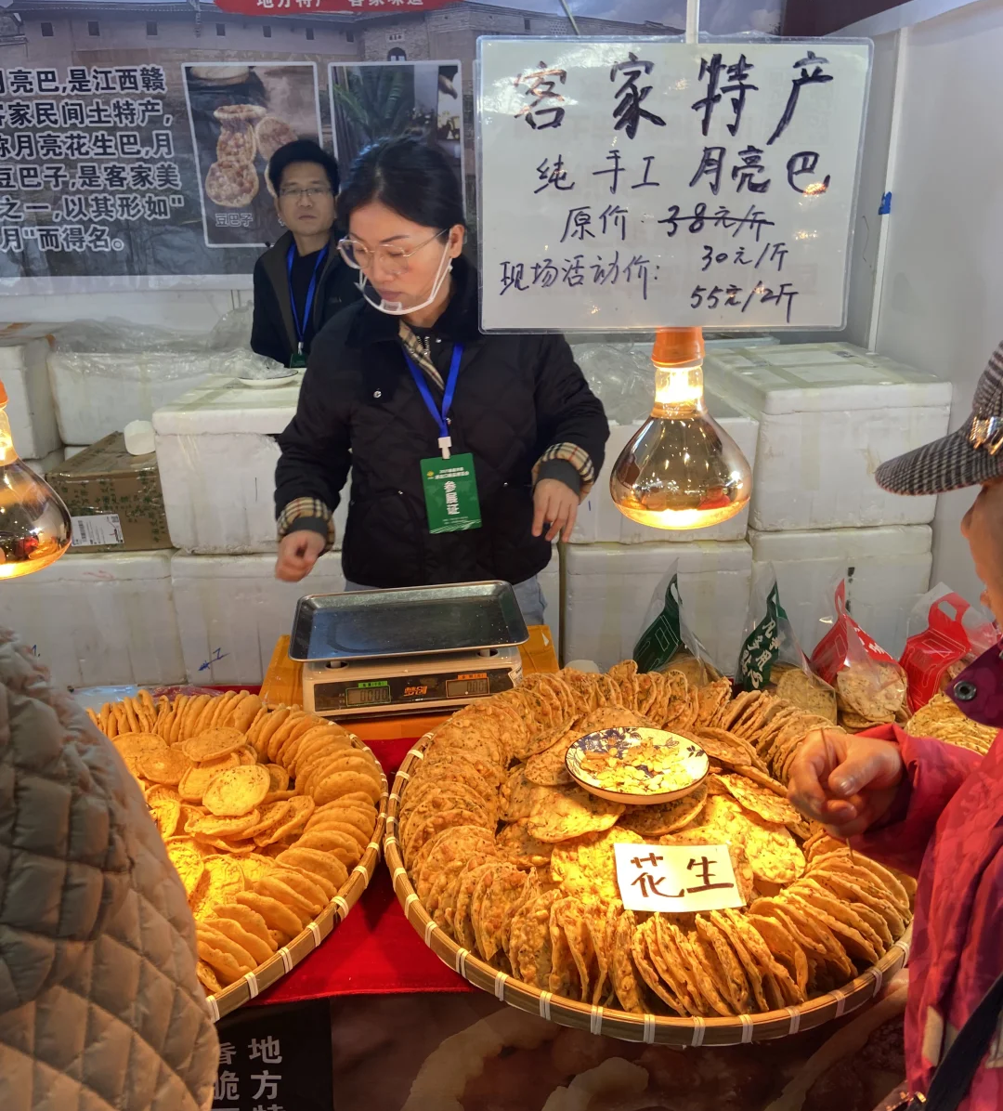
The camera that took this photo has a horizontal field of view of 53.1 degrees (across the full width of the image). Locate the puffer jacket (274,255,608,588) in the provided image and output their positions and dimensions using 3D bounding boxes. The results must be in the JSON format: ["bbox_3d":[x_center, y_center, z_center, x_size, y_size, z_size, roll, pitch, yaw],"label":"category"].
[{"bbox_3d":[-0.089,-0.212,1.653,0.540,0.560,0.340,-1,20,2],"label":"puffer jacket"}]

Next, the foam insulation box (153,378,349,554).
[{"bbox_3d":[-0.574,-0.268,2.617,0.450,0.350,0.570,-2,20,-2],"label":"foam insulation box"}]

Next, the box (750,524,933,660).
[{"bbox_3d":[0.840,-0.012,2.850,0.460,0.345,0.620,-2,20,-3],"label":"box"}]

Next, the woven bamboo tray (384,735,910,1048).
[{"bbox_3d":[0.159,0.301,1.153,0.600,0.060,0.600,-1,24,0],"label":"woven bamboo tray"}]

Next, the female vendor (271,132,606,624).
[{"bbox_3d":[-0.083,0.107,1.798,0.550,1.590,0.430,-1,20,2],"label":"female vendor"}]

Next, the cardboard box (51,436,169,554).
[{"bbox_3d":[-0.934,-0.171,2.606,0.265,0.195,0.440,-2,20,-2],"label":"cardboard box"}]

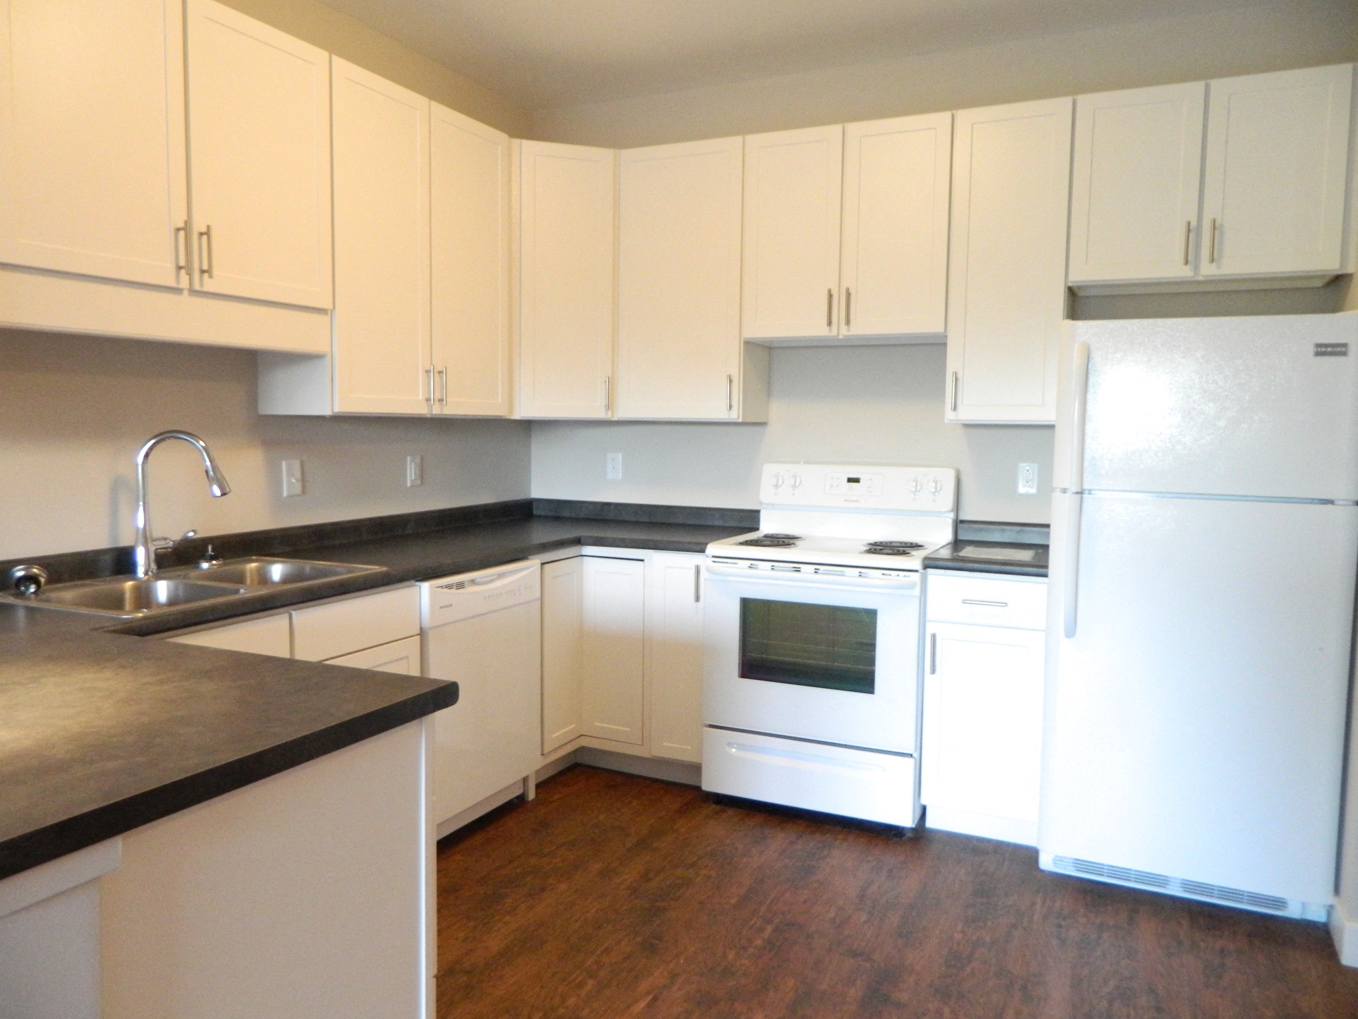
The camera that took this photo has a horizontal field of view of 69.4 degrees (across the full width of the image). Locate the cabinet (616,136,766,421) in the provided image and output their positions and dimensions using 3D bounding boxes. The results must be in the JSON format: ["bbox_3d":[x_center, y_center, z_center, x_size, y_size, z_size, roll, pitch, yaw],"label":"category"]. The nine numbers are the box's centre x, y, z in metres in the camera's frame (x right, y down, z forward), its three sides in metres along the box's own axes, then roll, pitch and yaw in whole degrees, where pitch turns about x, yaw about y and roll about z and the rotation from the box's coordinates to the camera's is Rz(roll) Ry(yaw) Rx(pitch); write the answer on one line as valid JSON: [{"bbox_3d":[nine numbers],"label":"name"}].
[{"bbox_3d":[0.061,-0.889,3.966,0.538,1.057,0.326,3,5,24],"label":"cabinet"}]

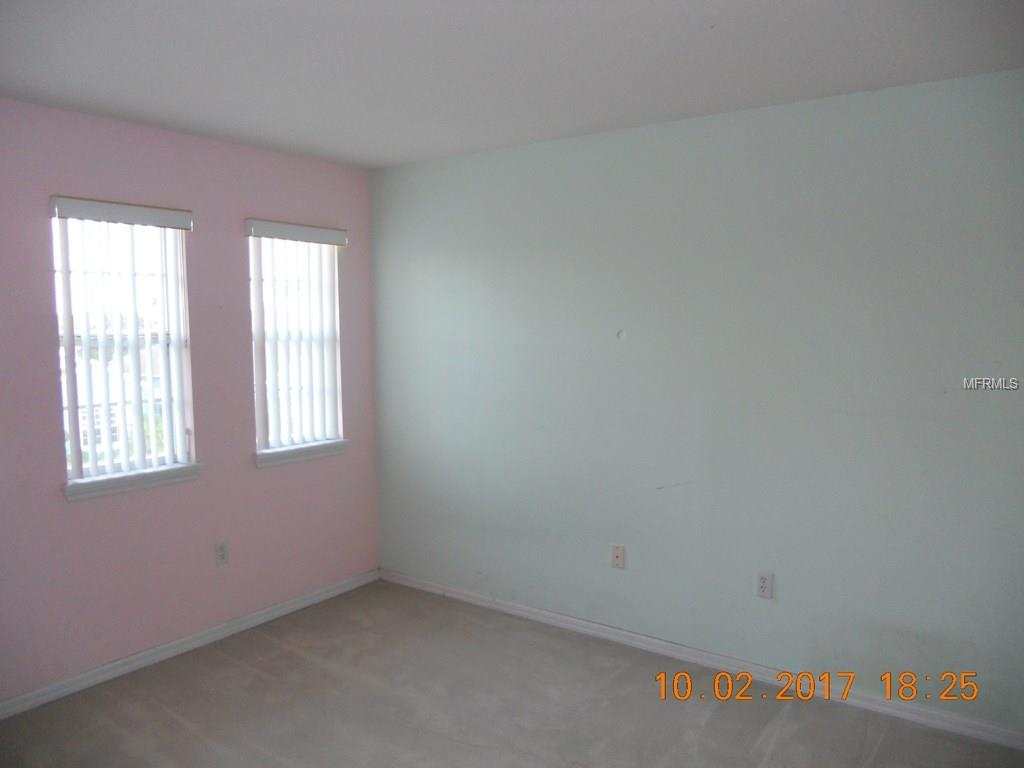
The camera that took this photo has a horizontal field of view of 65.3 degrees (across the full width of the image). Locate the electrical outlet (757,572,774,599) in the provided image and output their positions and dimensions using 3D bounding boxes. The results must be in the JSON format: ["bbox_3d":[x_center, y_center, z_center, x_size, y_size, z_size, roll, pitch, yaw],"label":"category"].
[{"bbox_3d":[1.094,0.873,3.451,0.071,0.114,0.012,3,6,36],"label":"electrical outlet"}]

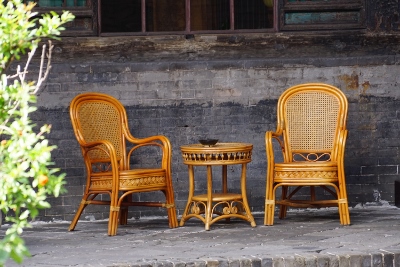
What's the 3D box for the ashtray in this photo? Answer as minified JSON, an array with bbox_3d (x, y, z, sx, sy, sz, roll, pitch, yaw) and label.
[{"bbox_3d":[0.066,0.075,16.002,0.139,0.040,0.139,-1,3,0],"label":"ashtray"}]

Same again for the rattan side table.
[{"bbox_3d":[0.125,0.378,16.073,0.530,0.576,0.530,-1,3,0],"label":"rattan side table"}]

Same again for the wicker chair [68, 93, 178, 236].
[{"bbox_3d":[-0.578,0.197,15.951,0.600,0.980,0.585,-4,5,-42],"label":"wicker chair"}]

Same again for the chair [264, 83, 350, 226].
[{"bbox_3d":[0.801,0.150,16.253,0.600,0.980,0.585,-1,4,10],"label":"chair"}]

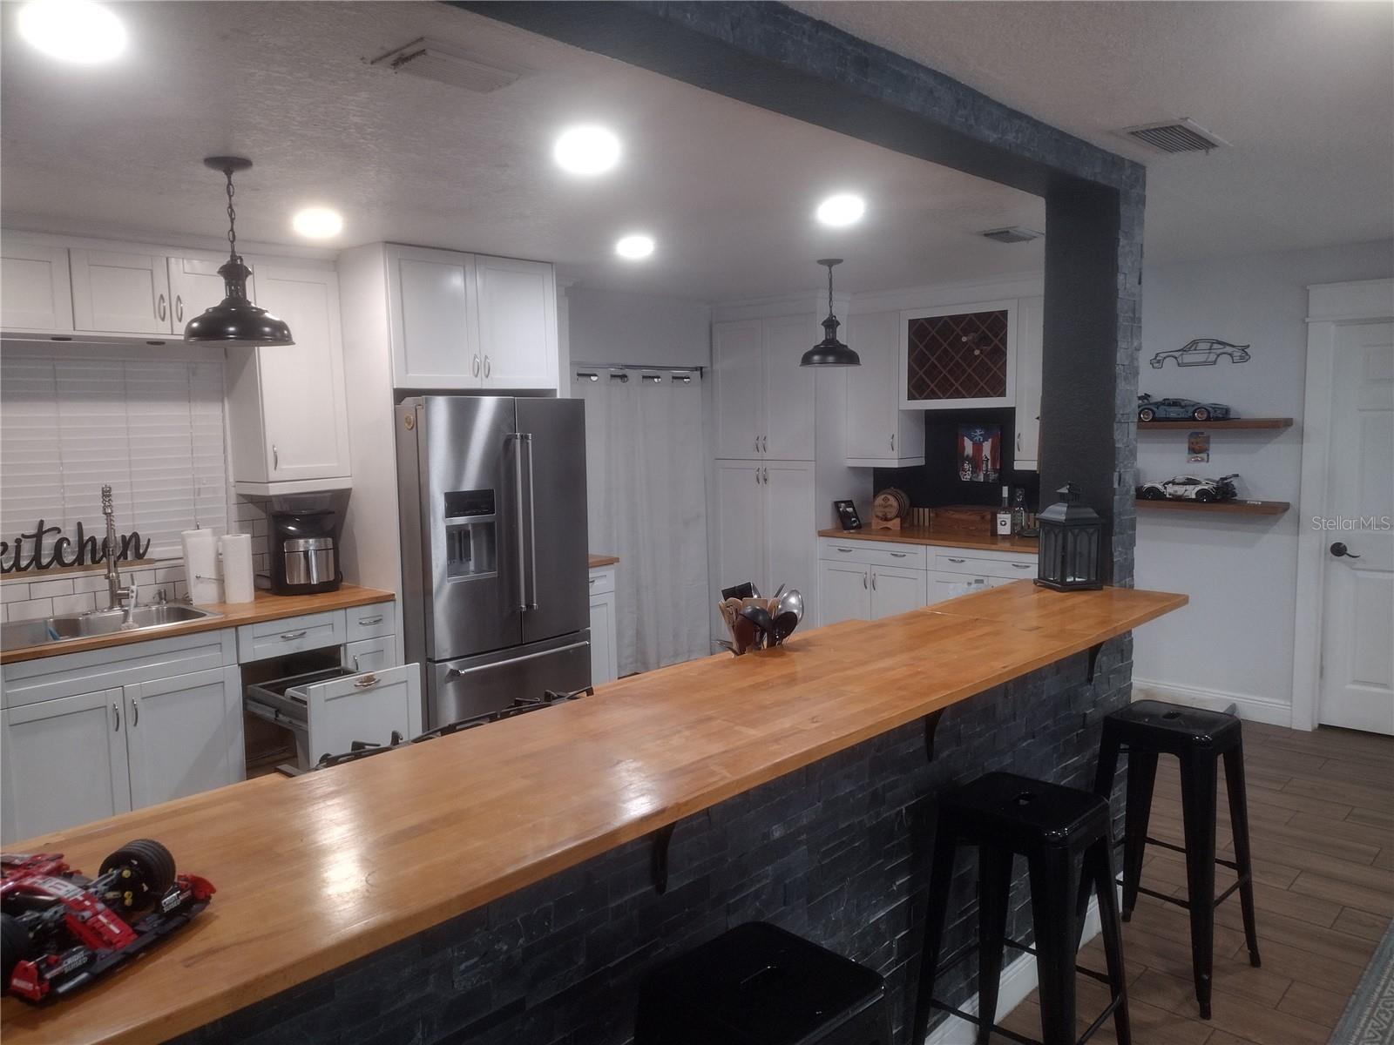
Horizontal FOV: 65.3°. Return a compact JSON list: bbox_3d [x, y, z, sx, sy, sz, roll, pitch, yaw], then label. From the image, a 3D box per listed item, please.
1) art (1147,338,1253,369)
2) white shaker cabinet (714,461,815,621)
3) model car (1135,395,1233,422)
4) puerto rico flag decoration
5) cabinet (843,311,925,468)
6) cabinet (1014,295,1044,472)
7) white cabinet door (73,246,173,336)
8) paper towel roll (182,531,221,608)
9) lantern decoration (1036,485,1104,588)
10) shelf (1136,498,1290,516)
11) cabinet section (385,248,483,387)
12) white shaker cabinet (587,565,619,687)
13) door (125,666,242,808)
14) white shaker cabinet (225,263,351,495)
[{"bbox_3d":[2.644,-0.895,5.727,0.500,0.147,0.015,4,8,41],"label":"art"},{"bbox_3d":[0.656,0.230,7.498,0.865,1.340,0.610,4,8,43],"label":"white shaker cabinet"},{"bbox_3d":[2.526,-0.605,5.701,0.470,0.138,0.200,4,8,41],"label":"model car"},{"bbox_3d":[1.768,-0.430,6.797,0.285,0.351,0.030,4,8,43],"label":"puerto rico flag decoration"},{"bbox_3d":[1.231,-0.858,7.043,0.385,0.980,0.330,4,8,43],"label":"cabinet"},{"bbox_3d":[2.082,-0.795,6.261,0.360,0.980,0.330,4,8,43],"label":"cabinet"},{"bbox_3d":[-2.229,-0.888,4.209,0.025,0.300,0.357,4,8,42],"label":"white cabinet door"},{"bbox_3d":[-2.018,0.182,4.455,0.140,0.296,0.140,-1,6,0],"label":"paper towel roll"},{"bbox_3d":[1.169,0.039,3.416,0.148,0.332,0.148,-3,6,-18],"label":"lantern decoration"},{"bbox_3d":[2.687,-0.088,5.849,0.854,0.040,0.225,4,8,43],"label":"shelf"},{"bbox_3d":[-1.371,-0.919,5.019,0.580,0.608,0.459,4,8,43],"label":"cabinet section"},{"bbox_3d":[-0.743,0.658,5.735,0.600,0.878,0.315,4,8,41],"label":"white shaker cabinet"},{"bbox_3d":[-1.968,0.883,4.202,0.025,0.592,0.425,4,8,42],"label":"door"},{"bbox_3d":[-1.766,-0.603,4.681,0.321,0.933,0.379,4,8,41],"label":"white shaker cabinet"}]

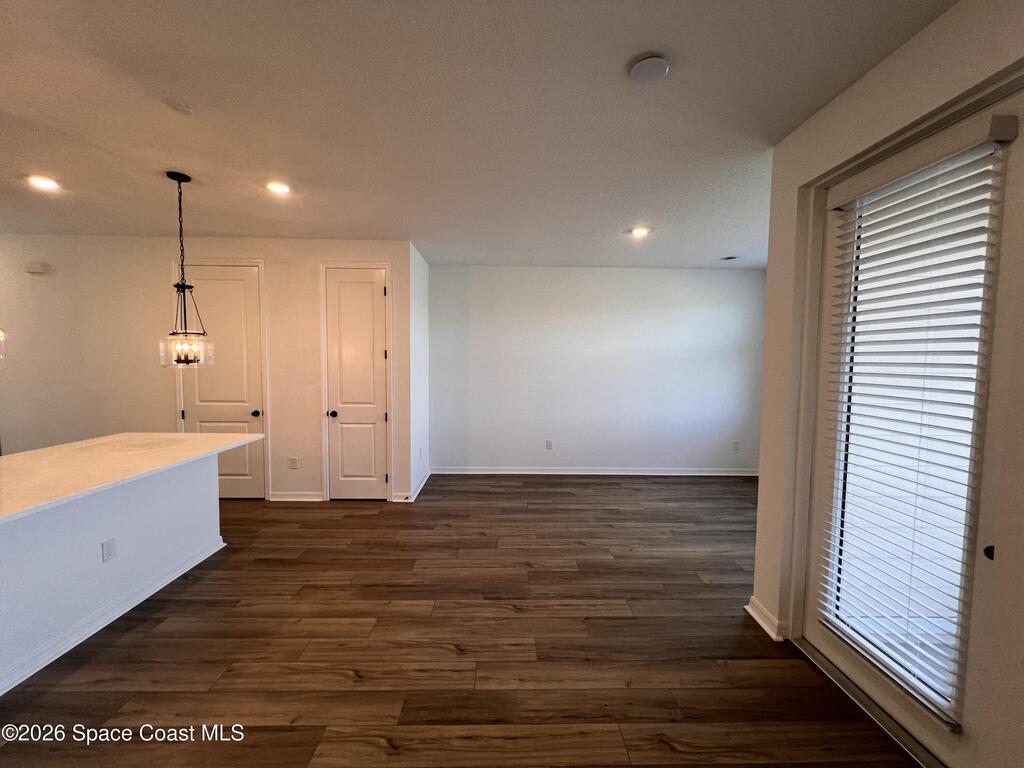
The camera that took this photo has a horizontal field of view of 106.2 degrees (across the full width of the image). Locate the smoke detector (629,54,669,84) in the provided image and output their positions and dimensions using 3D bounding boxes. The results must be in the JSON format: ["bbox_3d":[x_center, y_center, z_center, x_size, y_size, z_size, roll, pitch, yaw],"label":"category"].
[{"bbox_3d":[0.569,-1.315,1.596,0.145,0.040,0.145,1,3,-1],"label":"smoke detector"}]

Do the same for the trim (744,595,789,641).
[{"bbox_3d":[1.463,1.339,2.231,0.055,0.105,0.290,0,3,-2],"label":"trim"}]

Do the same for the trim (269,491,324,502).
[{"bbox_3d":[-2.307,1.200,4.113,0.555,0.105,0.022,0,3,-2],"label":"trim"}]

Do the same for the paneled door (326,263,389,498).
[{"bbox_3d":[-1.632,0.024,4.086,0.610,2.440,0.055,0,3,-2],"label":"paneled door"}]

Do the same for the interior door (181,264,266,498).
[{"bbox_3d":[-3.030,0.011,4.048,0.810,2.440,0.055,0,3,-2],"label":"interior door"}]

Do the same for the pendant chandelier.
[{"bbox_3d":[-2.260,-0.764,2.647,0.290,1.300,0.290,0,3,-2],"label":"pendant chandelier"}]

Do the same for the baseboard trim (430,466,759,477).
[{"bbox_3d":[1.143,1.171,5.163,4.450,0.105,0.022,0,3,-2],"label":"baseboard trim"}]

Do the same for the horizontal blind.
[{"bbox_3d":[1.567,0.166,1.582,0.075,2.040,0.580,0,3,-2],"label":"horizontal blind"}]

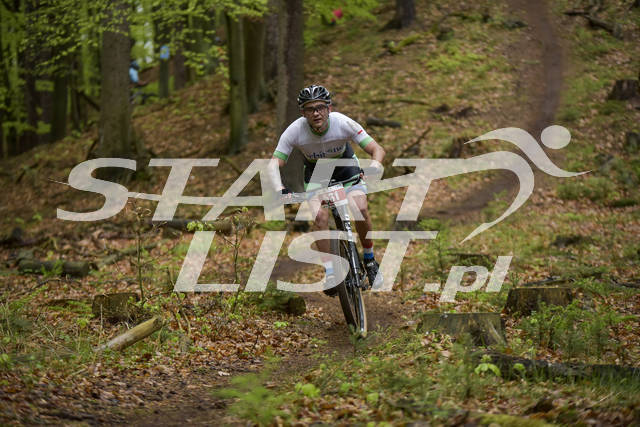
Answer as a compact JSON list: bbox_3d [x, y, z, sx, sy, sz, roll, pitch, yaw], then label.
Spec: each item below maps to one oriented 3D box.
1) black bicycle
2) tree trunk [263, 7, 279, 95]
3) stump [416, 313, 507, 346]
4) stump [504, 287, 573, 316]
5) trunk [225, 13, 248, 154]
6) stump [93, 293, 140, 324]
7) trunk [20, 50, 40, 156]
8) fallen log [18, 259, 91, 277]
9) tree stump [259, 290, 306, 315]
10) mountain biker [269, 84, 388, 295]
[{"bbox_3d":[0.200,0.290,14.500,0.620,1.030,1.720,-11,1,4],"label":"black bicycle"},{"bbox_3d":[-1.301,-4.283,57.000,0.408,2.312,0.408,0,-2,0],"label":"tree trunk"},{"bbox_3d":[0.881,0.727,13.600,0.535,0.213,0.535,0,-2,0],"label":"stump"},{"bbox_3d":[1.551,0.625,15.400,0.468,0.213,0.468,0,-2,0],"label":"stump"},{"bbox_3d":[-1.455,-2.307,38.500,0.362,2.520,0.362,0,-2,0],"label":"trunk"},{"bbox_3d":[-1.407,0.650,15.000,0.322,0.207,0.322,0,-2,0],"label":"stump"},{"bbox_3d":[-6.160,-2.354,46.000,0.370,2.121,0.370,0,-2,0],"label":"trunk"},{"bbox_3d":[-2.289,0.466,18.700,0.680,0.140,0.150,-1,-2,20],"label":"fallen log"},{"bbox_3d":[-0.280,0.660,16.000,0.360,0.180,0.280,0,1,0],"label":"tree stump"},{"bbox_3d":[0.050,-0.160,14.650,0.760,1.410,0.850,0,1,3],"label":"mountain biker"}]

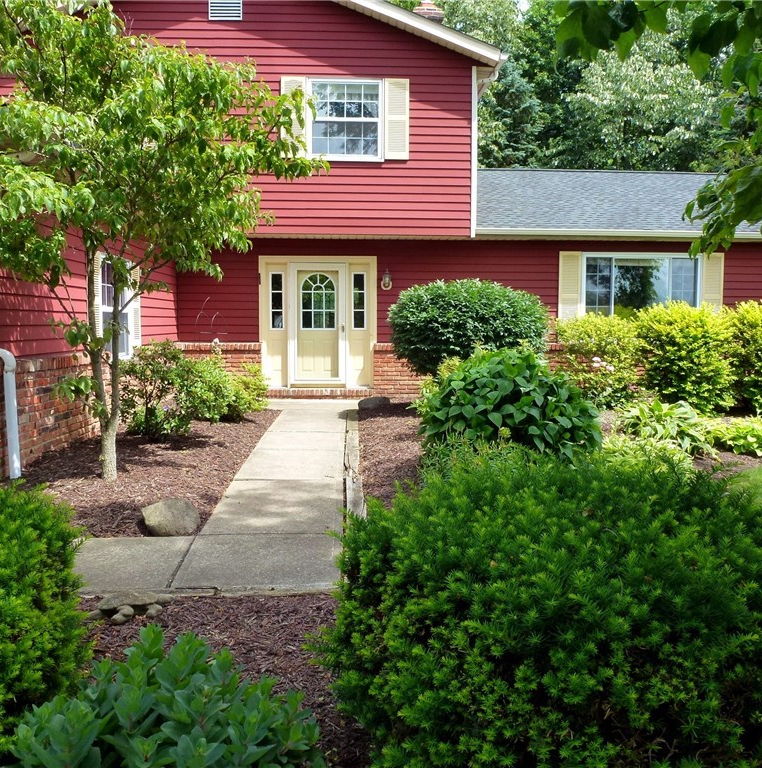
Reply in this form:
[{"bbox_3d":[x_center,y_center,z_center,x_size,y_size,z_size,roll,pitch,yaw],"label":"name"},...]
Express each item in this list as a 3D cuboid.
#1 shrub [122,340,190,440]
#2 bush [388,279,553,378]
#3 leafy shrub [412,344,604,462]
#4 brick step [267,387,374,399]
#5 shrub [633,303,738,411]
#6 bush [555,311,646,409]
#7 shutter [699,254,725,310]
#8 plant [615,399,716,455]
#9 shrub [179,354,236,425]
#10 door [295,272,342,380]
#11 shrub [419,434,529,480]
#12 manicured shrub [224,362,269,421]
[{"bbox_3d":[-2.338,0.075,7.408,0.734,1.036,0.734,0,5,-2],"label":"shrub"},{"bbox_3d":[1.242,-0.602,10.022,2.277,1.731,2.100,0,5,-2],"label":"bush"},{"bbox_3d":[1.382,0.154,7.581,1.965,1.086,1.700,0,5,-2],"label":"leafy shrub"},{"bbox_3d":[-0.988,0.141,11.344,1.730,0.175,0.300,0,5,-2],"label":"brick step"},{"bbox_3d":[4.441,-0.385,10.364,1.357,1.599,1.316,0,5,-2],"label":"shrub"},{"bbox_3d":[3.346,-0.352,10.781,1.354,1.430,1.192,0,5,-2],"label":"bush"},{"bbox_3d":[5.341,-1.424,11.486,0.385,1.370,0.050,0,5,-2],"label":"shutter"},{"bbox_3d":[3.043,0.416,7.593,1.022,0.503,0.992,0,5,-2],"label":"plant"},{"bbox_3d":[-2.386,0.037,9.679,0.827,0.879,0.820,0,5,-2],"label":"shrub"},{"bbox_3d":[-0.999,-0.939,11.389,0.798,1.865,0.080,0,5,-2],"label":"door"},{"bbox_3d":[0.822,0.667,6.104,0.984,0.436,0.800,0,5,-2],"label":"shrub"},{"bbox_3d":[-1.784,0.078,9.285,0.653,0.694,0.653,0,5,-2],"label":"manicured shrub"}]

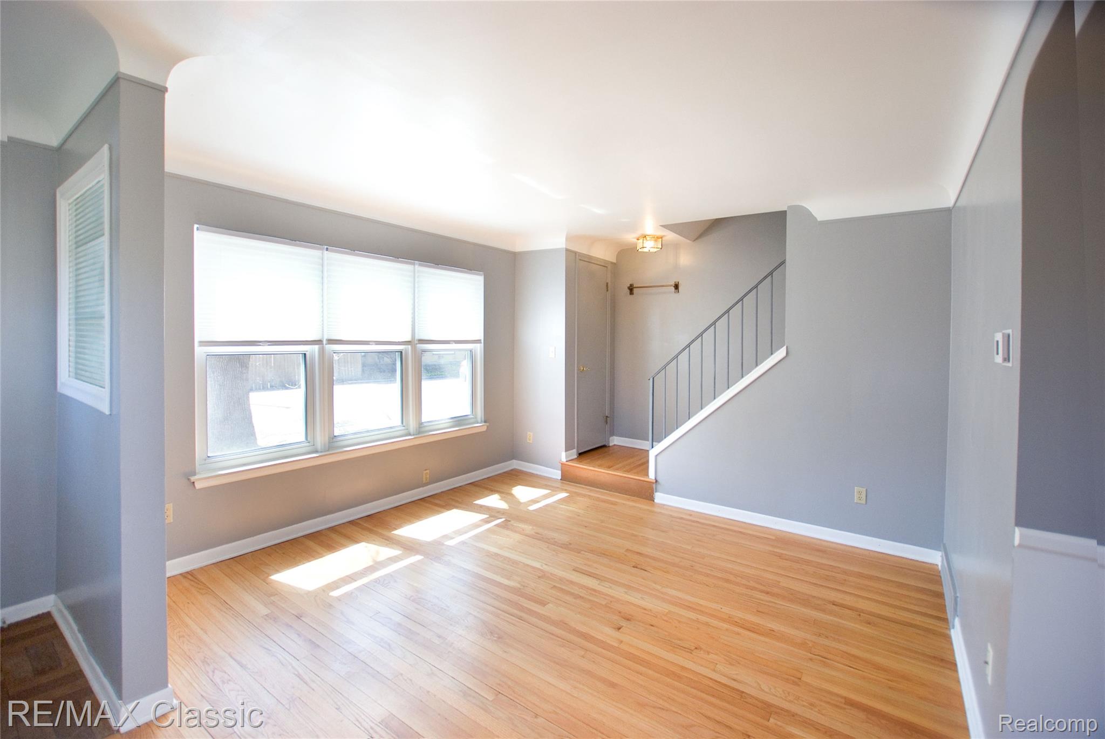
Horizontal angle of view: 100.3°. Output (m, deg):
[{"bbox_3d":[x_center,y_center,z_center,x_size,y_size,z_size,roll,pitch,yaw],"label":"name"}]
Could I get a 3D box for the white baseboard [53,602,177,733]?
[{"bbox_3d":[-2.040,1.258,2.077,1.270,0.094,0.171,2,3,36],"label":"white baseboard"}]

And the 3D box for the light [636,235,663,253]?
[{"bbox_3d":[1.013,-1.324,4.760,0.202,0.138,0.206,2,3,36],"label":"light"}]

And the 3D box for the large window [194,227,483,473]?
[{"bbox_3d":[-1.496,-0.154,3.837,0.101,1.558,2.475,2,3,36],"label":"large window"}]

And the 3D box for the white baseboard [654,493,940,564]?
[{"bbox_3d":[1.744,1.206,3.596,2.006,0.092,0.018,2,3,36],"label":"white baseboard"}]

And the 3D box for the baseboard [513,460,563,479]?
[{"bbox_3d":[-0.183,1.091,4.993,0.642,0.094,0.018,2,3,36],"label":"baseboard"}]

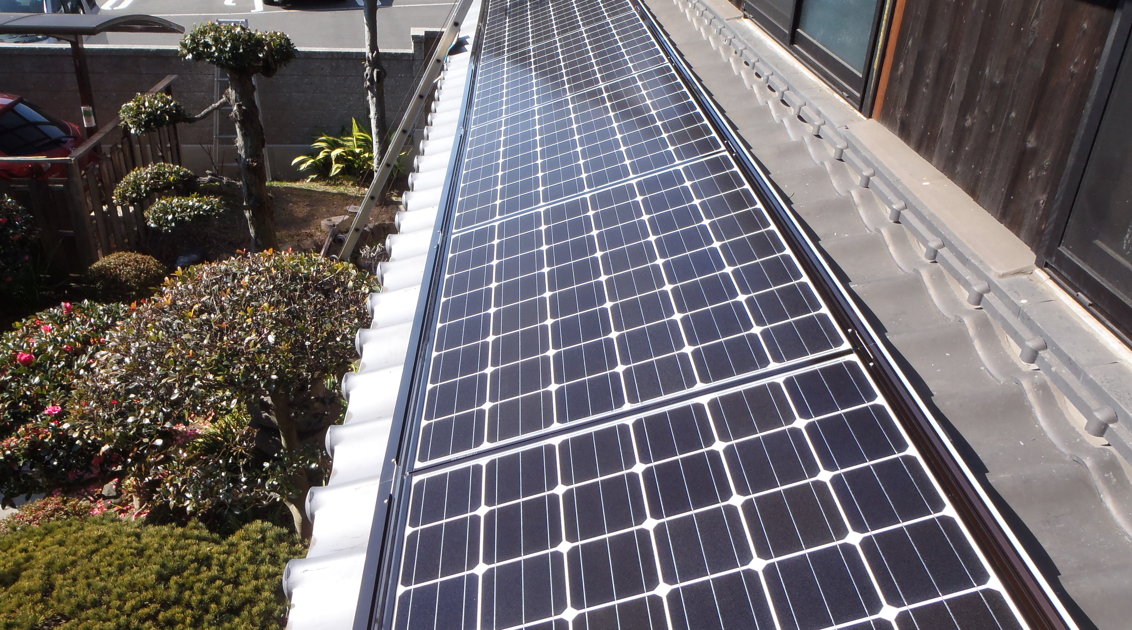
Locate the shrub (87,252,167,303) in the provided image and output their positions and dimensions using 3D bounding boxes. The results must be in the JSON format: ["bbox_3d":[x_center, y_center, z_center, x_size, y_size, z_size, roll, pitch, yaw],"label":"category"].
[{"bbox_3d":[-3.841,-0.359,8.003,0.710,0.390,0.670,-10,30,-25],"label":"shrub"}]

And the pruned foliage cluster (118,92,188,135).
[{"bbox_3d":[-3.677,-1.795,8.152,0.620,0.370,0.540,-9,30,-22],"label":"pruned foliage cluster"}]

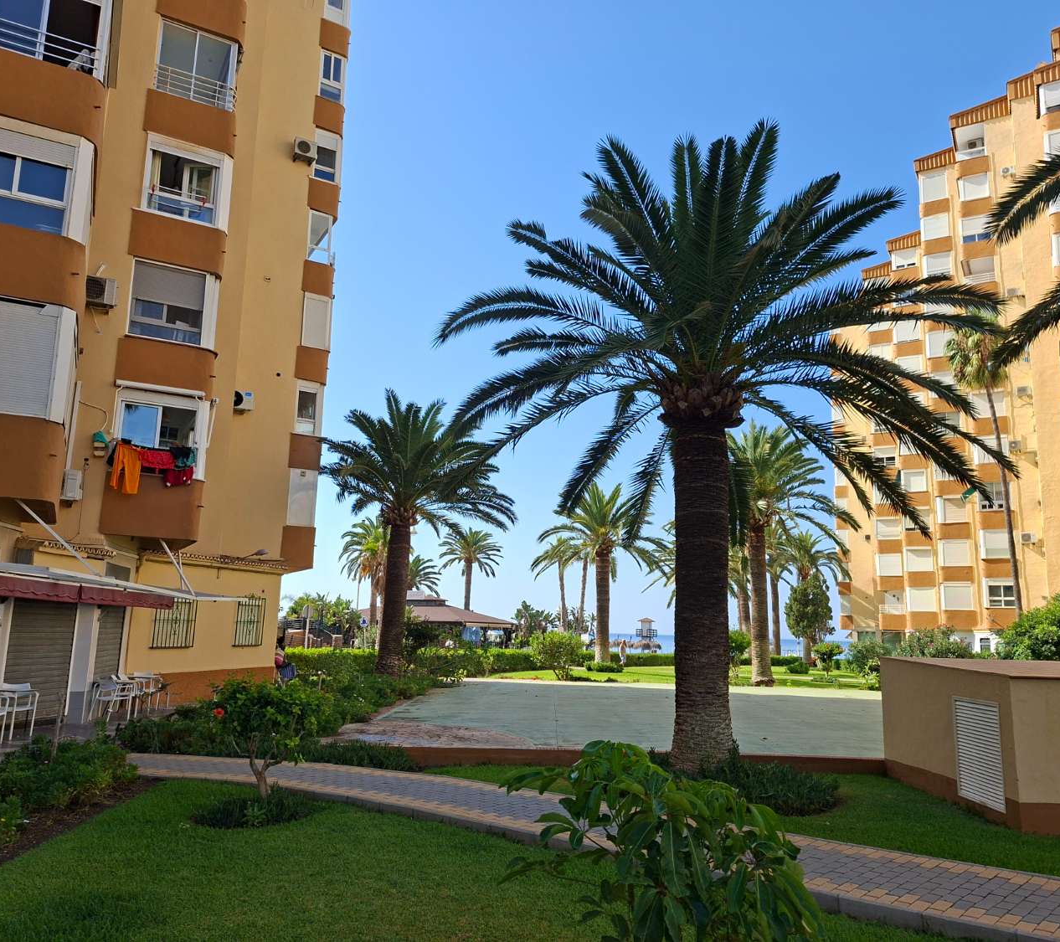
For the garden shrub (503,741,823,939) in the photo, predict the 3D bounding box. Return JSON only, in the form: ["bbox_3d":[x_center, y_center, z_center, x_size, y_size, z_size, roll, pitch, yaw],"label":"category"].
[{"bbox_3d":[0.544,1.823,3.571,1.300,1.200,1.200,2,-11,0],"label":"garden shrub"}]

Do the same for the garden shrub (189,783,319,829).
[{"bbox_3d":[-2.450,2.982,7.523,1.120,0.260,1.000,2,-11,0],"label":"garden shrub"}]

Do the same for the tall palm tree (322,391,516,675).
[{"bbox_3d":[-4.375,2.287,31.667,7.074,10.933,7.074,2,-11,0],"label":"tall palm tree"}]

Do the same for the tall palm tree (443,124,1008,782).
[{"bbox_3d":[2.588,-0.492,11.702,8.000,9.000,7.800,2,-11,0],"label":"tall palm tree"}]

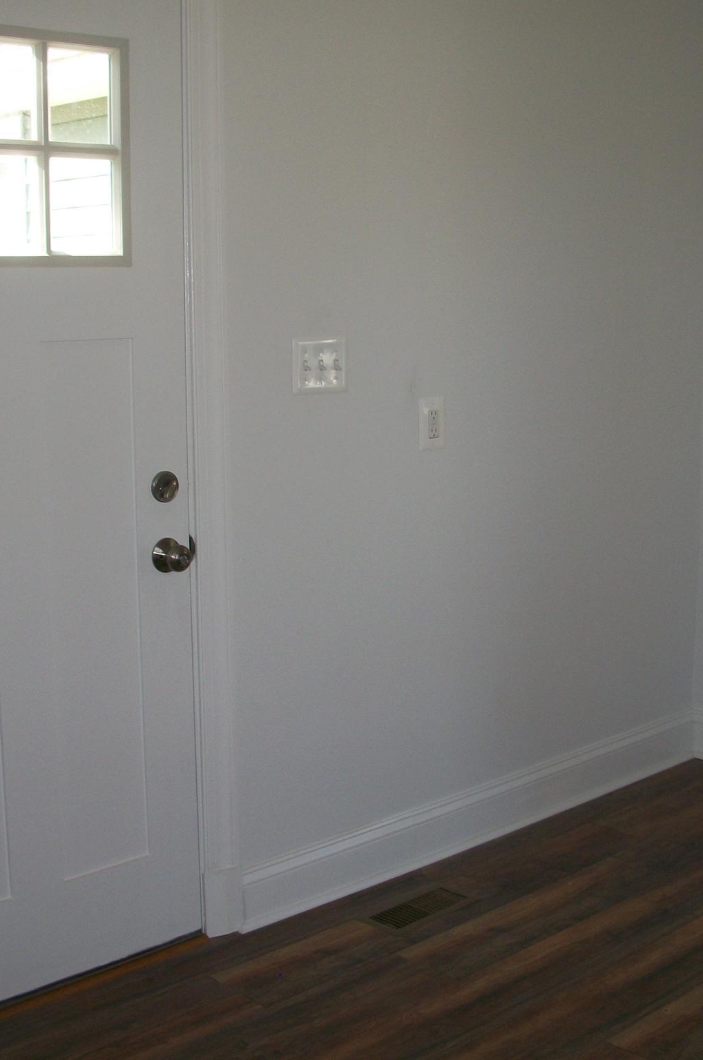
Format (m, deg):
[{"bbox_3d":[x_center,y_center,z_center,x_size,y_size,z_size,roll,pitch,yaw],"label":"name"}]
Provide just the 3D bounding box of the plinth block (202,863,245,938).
[{"bbox_3d":[-0.279,0.808,3.120,0.095,0.150,0.024,-9,12,-43],"label":"plinth block"}]

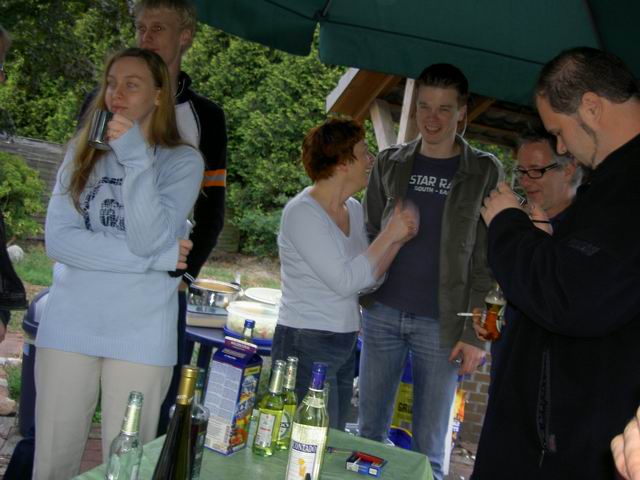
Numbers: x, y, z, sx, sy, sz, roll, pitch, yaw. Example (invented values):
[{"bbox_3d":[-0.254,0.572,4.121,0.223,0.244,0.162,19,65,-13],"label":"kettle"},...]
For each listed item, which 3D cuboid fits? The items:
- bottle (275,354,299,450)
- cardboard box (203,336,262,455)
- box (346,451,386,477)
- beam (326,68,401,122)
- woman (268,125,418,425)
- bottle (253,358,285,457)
[{"bbox_3d":[-0.072,0.417,1.841,0.061,0.230,0.061,9,4,0],"label":"bottle"},{"bbox_3d":[-0.213,0.384,1.776,0.081,0.262,0.081,11,5,27],"label":"cardboard box"},{"bbox_3d":[0.114,0.557,1.789,0.084,0.020,0.066,10,4,11],"label":"box"},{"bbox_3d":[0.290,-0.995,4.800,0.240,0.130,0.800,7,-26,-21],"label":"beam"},{"bbox_3d":[0.012,0.404,2.380,0.460,1.630,0.460,12,5,38],"label":"woman"},{"bbox_3d":[-0.120,0.414,1.786,0.061,0.230,0.061,9,4,0],"label":"bottle"}]

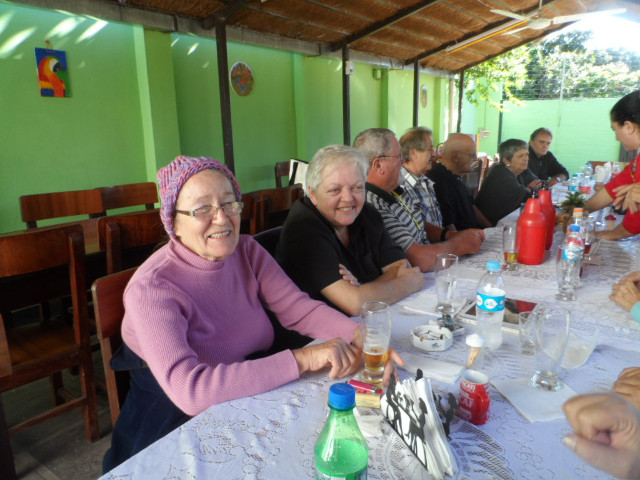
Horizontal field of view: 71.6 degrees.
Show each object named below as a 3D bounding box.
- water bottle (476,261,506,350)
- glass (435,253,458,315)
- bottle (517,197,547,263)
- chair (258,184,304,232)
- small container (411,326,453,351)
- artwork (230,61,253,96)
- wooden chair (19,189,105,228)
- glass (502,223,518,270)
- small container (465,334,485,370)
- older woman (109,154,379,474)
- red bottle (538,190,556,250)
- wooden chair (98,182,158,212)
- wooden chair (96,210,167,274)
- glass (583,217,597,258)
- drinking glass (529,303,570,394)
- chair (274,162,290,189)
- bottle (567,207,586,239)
[{"bbox_3d":[0.390,0.147,1.002,0.064,0.203,0.064,-6,15,-19],"label":"water bottle"},{"bbox_3d":[0.348,0.118,1.216,0.061,0.155,0.061,-6,15,-19],"label":"glass"},{"bbox_3d":[0.803,-0.045,1.671,0.115,0.270,0.115,7,16,34],"label":"bottle"},{"bbox_3d":[-0.422,0.086,3.162,0.500,0.940,0.460,7,16,34],"label":"chair"},{"bbox_3d":[0.269,0.232,1.059,0.100,0.031,0.100,-2,13,0],"label":"small container"},{"bbox_3d":[-0.786,-1.628,4.501,0.025,0.330,0.320,10,18,37],"label":"artwork"},{"bbox_3d":[-1.370,0.168,2.673,0.480,0.920,0.430,10,18,37],"label":"wooden chair"},{"bbox_3d":[0.697,0.023,1.614,0.060,0.168,0.060,7,16,34],"label":"glass"},{"bbox_3d":[0.329,0.234,0.939,0.039,0.075,0.039,7,16,34],"label":"small container"},{"bbox_3d":[-0.151,0.411,1.046,0.720,1.200,0.520,11,19,40],"label":"older woman"},{"bbox_3d":[0.910,-0.095,1.801,0.113,0.260,0.113,10,18,37],"label":"red bottle"},{"bbox_3d":[-1.250,0.069,3.342,0.500,0.940,0.470,7,16,34],"label":"wooden chair"},{"bbox_3d":[-0.923,0.282,2.186,0.480,0.920,0.430,10,18,37],"label":"wooden chair"},{"bbox_3d":[1.023,-0.011,1.678,0.060,0.154,0.060,-6,15,-19],"label":"glass"},{"bbox_3d":[0.445,0.207,0.851,0.064,0.158,0.064,-6,15,-19],"label":"drinking glass"},{"bbox_3d":[-0.157,-0.354,5.069,0.500,0.940,0.460,7,16,34],"label":"chair"},{"bbox_3d":[0.947,-0.013,1.643,0.070,0.210,0.070,7,16,34],"label":"bottle"}]

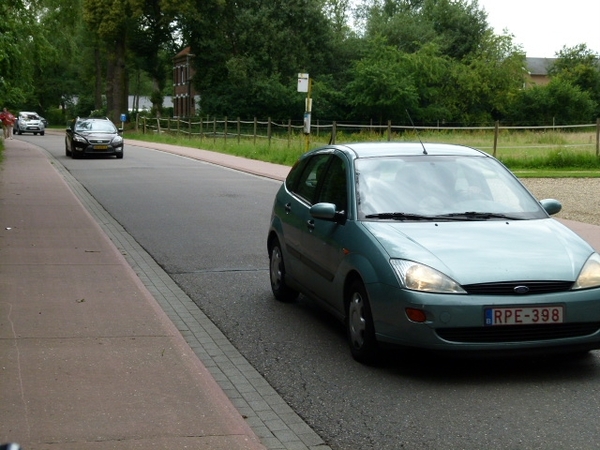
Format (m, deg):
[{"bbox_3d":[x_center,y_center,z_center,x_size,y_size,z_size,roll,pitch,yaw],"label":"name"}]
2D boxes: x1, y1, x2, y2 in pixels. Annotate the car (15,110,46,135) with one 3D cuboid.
[{"bbox_3d":[-20.050,-7.480,81.900,1.840,1.700,4.440,-2,6,-23],"label":"car"}]

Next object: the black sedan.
[{"bbox_3d":[-7.720,-3.280,41.500,1.880,1.500,4.800,-2,6,-16],"label":"black sedan"}]

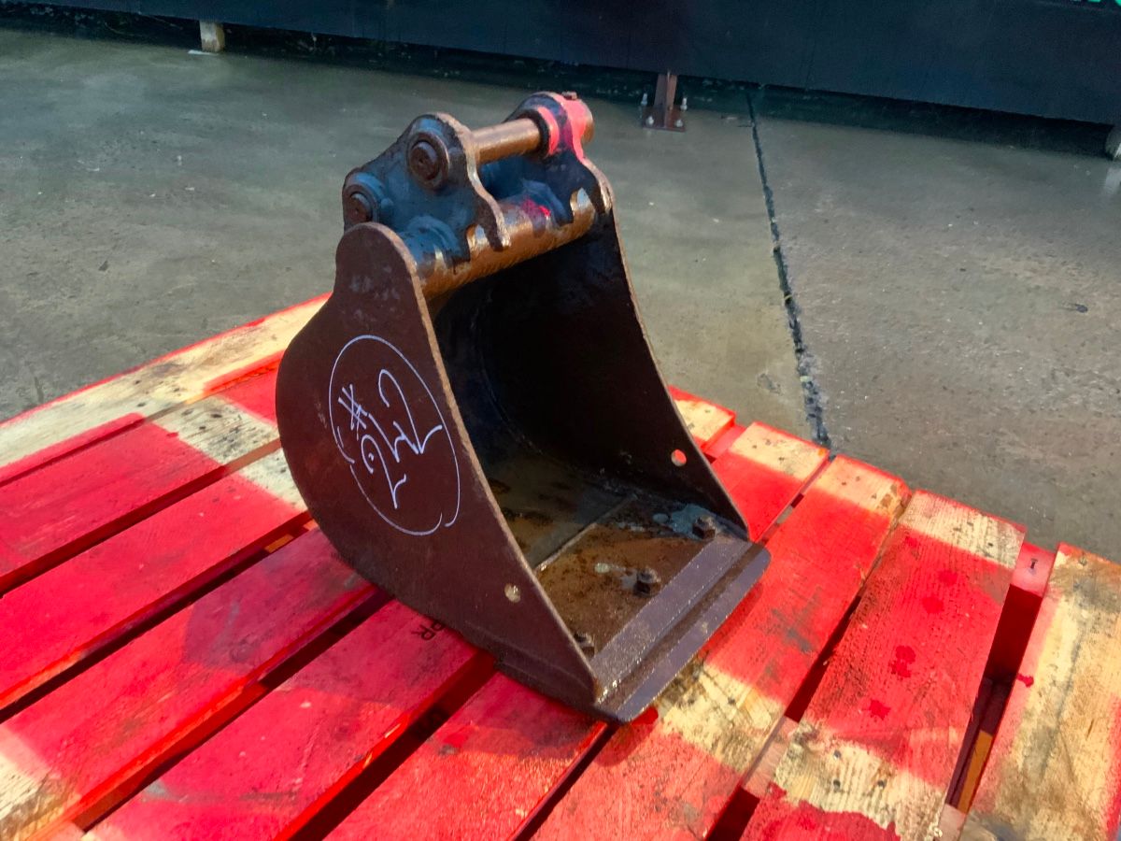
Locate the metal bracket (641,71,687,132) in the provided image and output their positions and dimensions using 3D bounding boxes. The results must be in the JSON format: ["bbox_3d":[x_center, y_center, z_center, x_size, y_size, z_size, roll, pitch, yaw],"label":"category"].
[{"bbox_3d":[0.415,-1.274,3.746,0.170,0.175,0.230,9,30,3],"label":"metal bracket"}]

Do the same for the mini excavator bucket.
[{"bbox_3d":[-0.007,-0.053,0.884,0.412,0.437,0.318,25,34,25],"label":"mini excavator bucket"}]

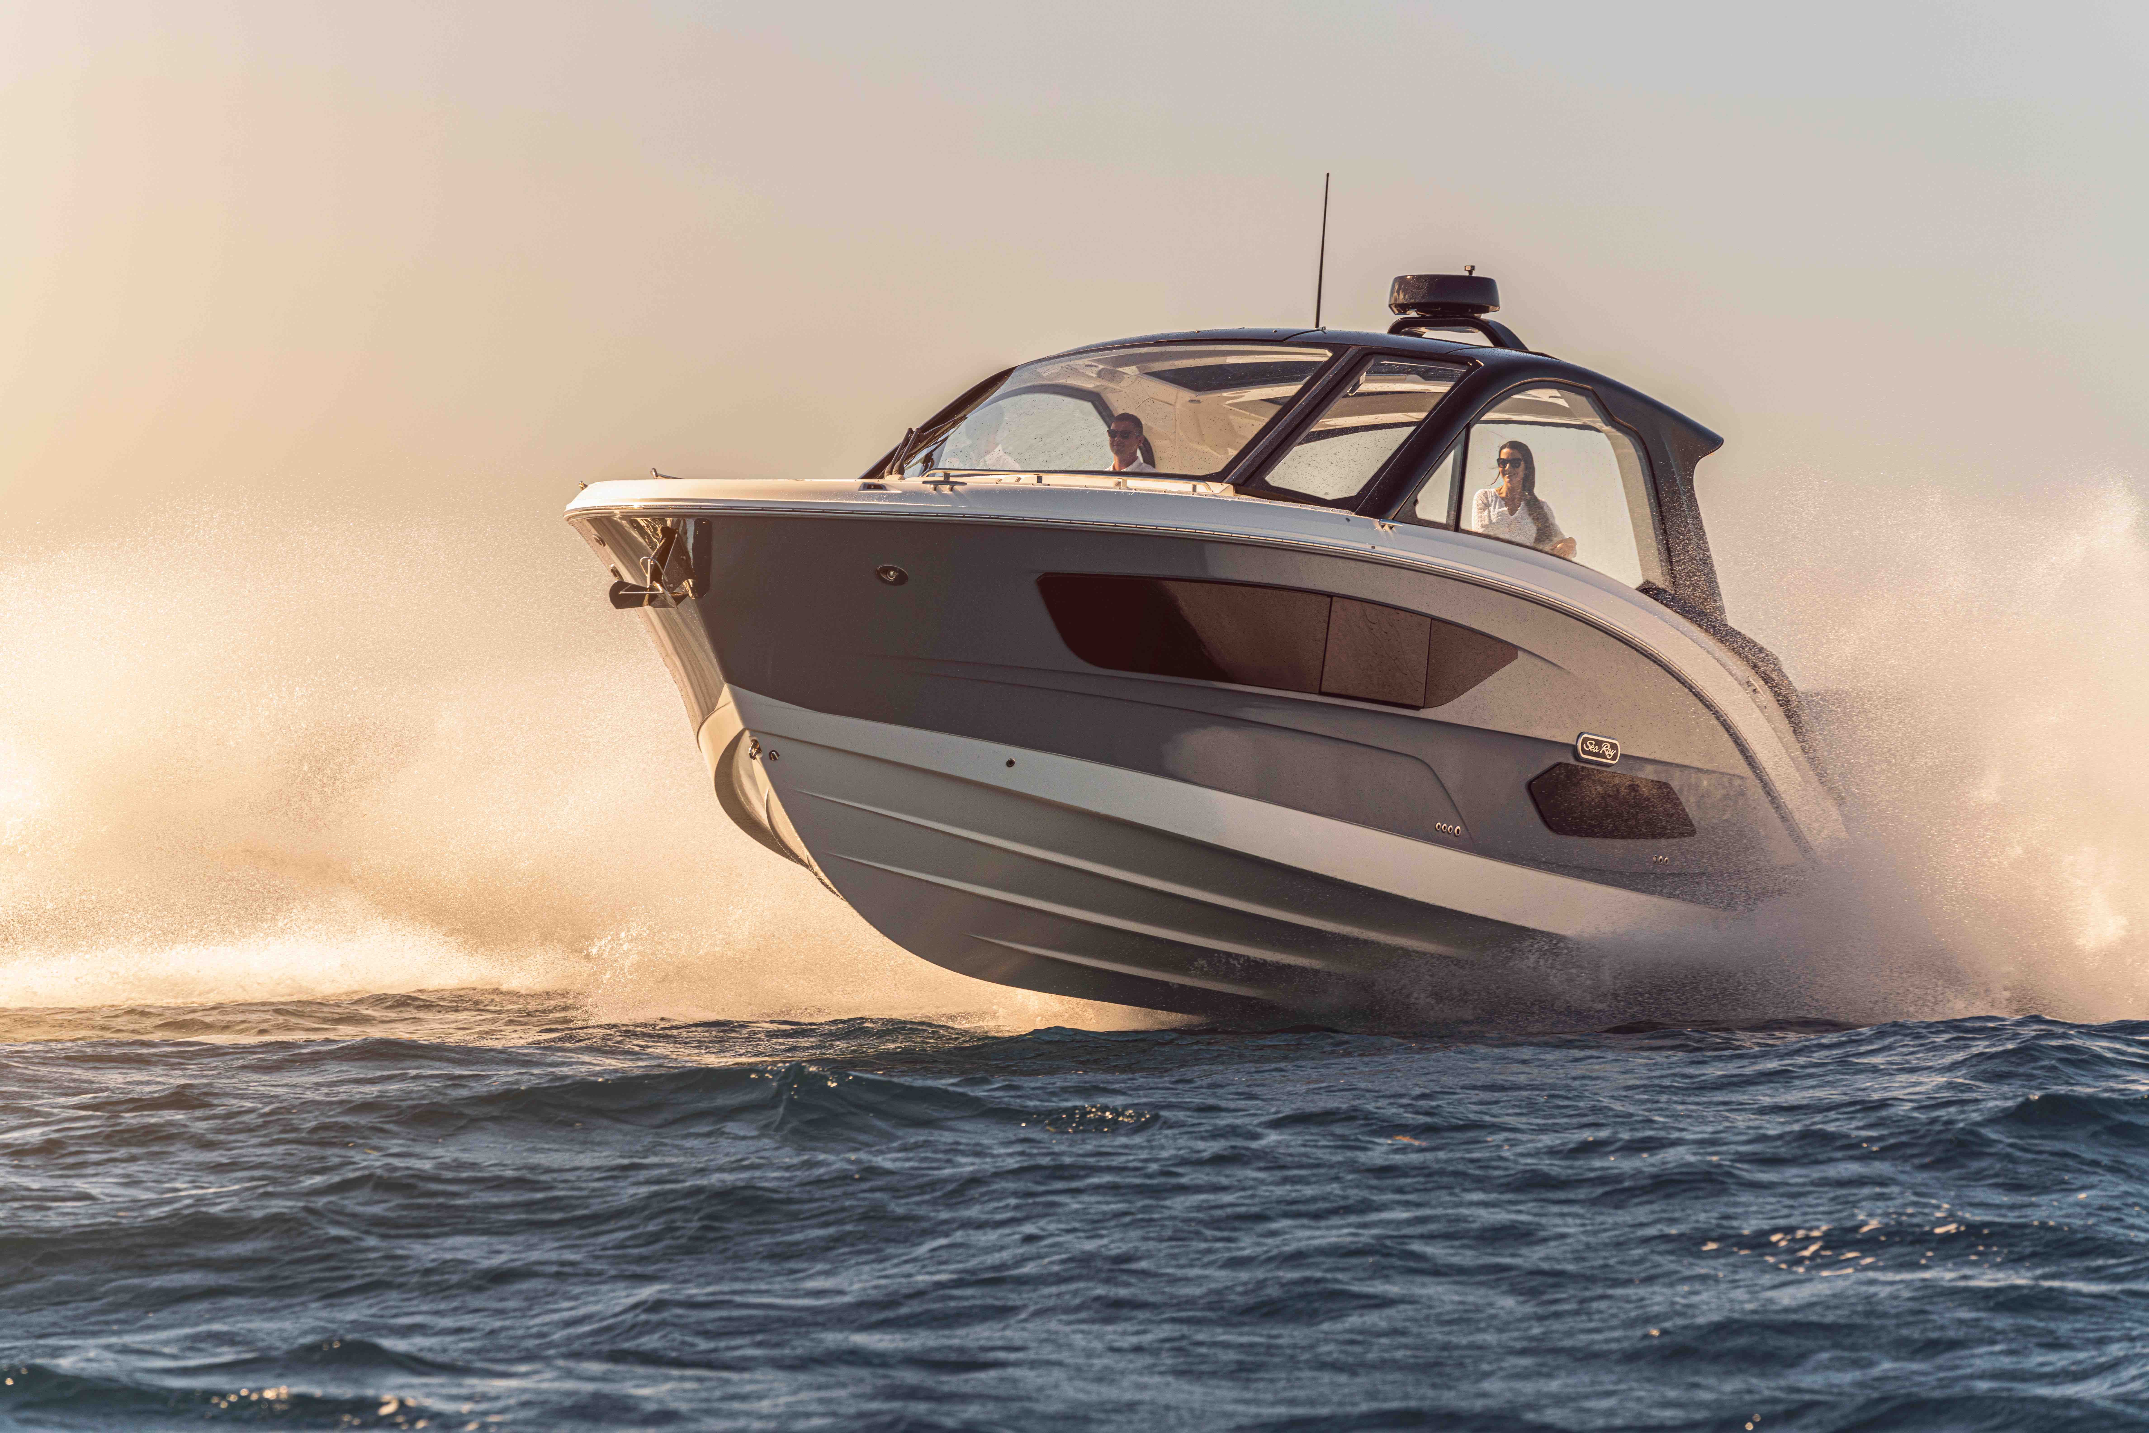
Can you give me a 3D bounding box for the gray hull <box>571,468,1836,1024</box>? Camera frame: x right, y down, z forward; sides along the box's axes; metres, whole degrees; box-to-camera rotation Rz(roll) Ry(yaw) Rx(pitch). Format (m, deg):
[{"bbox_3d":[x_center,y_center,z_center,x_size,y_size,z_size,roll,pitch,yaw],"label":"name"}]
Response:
[{"bbox_3d":[0.192,0.386,64.833,3.600,2.350,10.950,0,-5,28],"label":"gray hull"}]

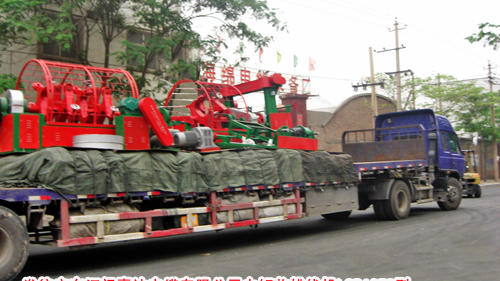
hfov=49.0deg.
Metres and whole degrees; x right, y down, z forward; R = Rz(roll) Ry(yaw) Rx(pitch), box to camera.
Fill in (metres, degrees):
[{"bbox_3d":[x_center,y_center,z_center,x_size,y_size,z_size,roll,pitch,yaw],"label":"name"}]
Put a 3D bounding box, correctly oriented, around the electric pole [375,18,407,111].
[{"bbox_3d":[9.106,-2.384,34.651,2.200,10.760,0.400,-4,-4,40],"label":"electric pole"}]

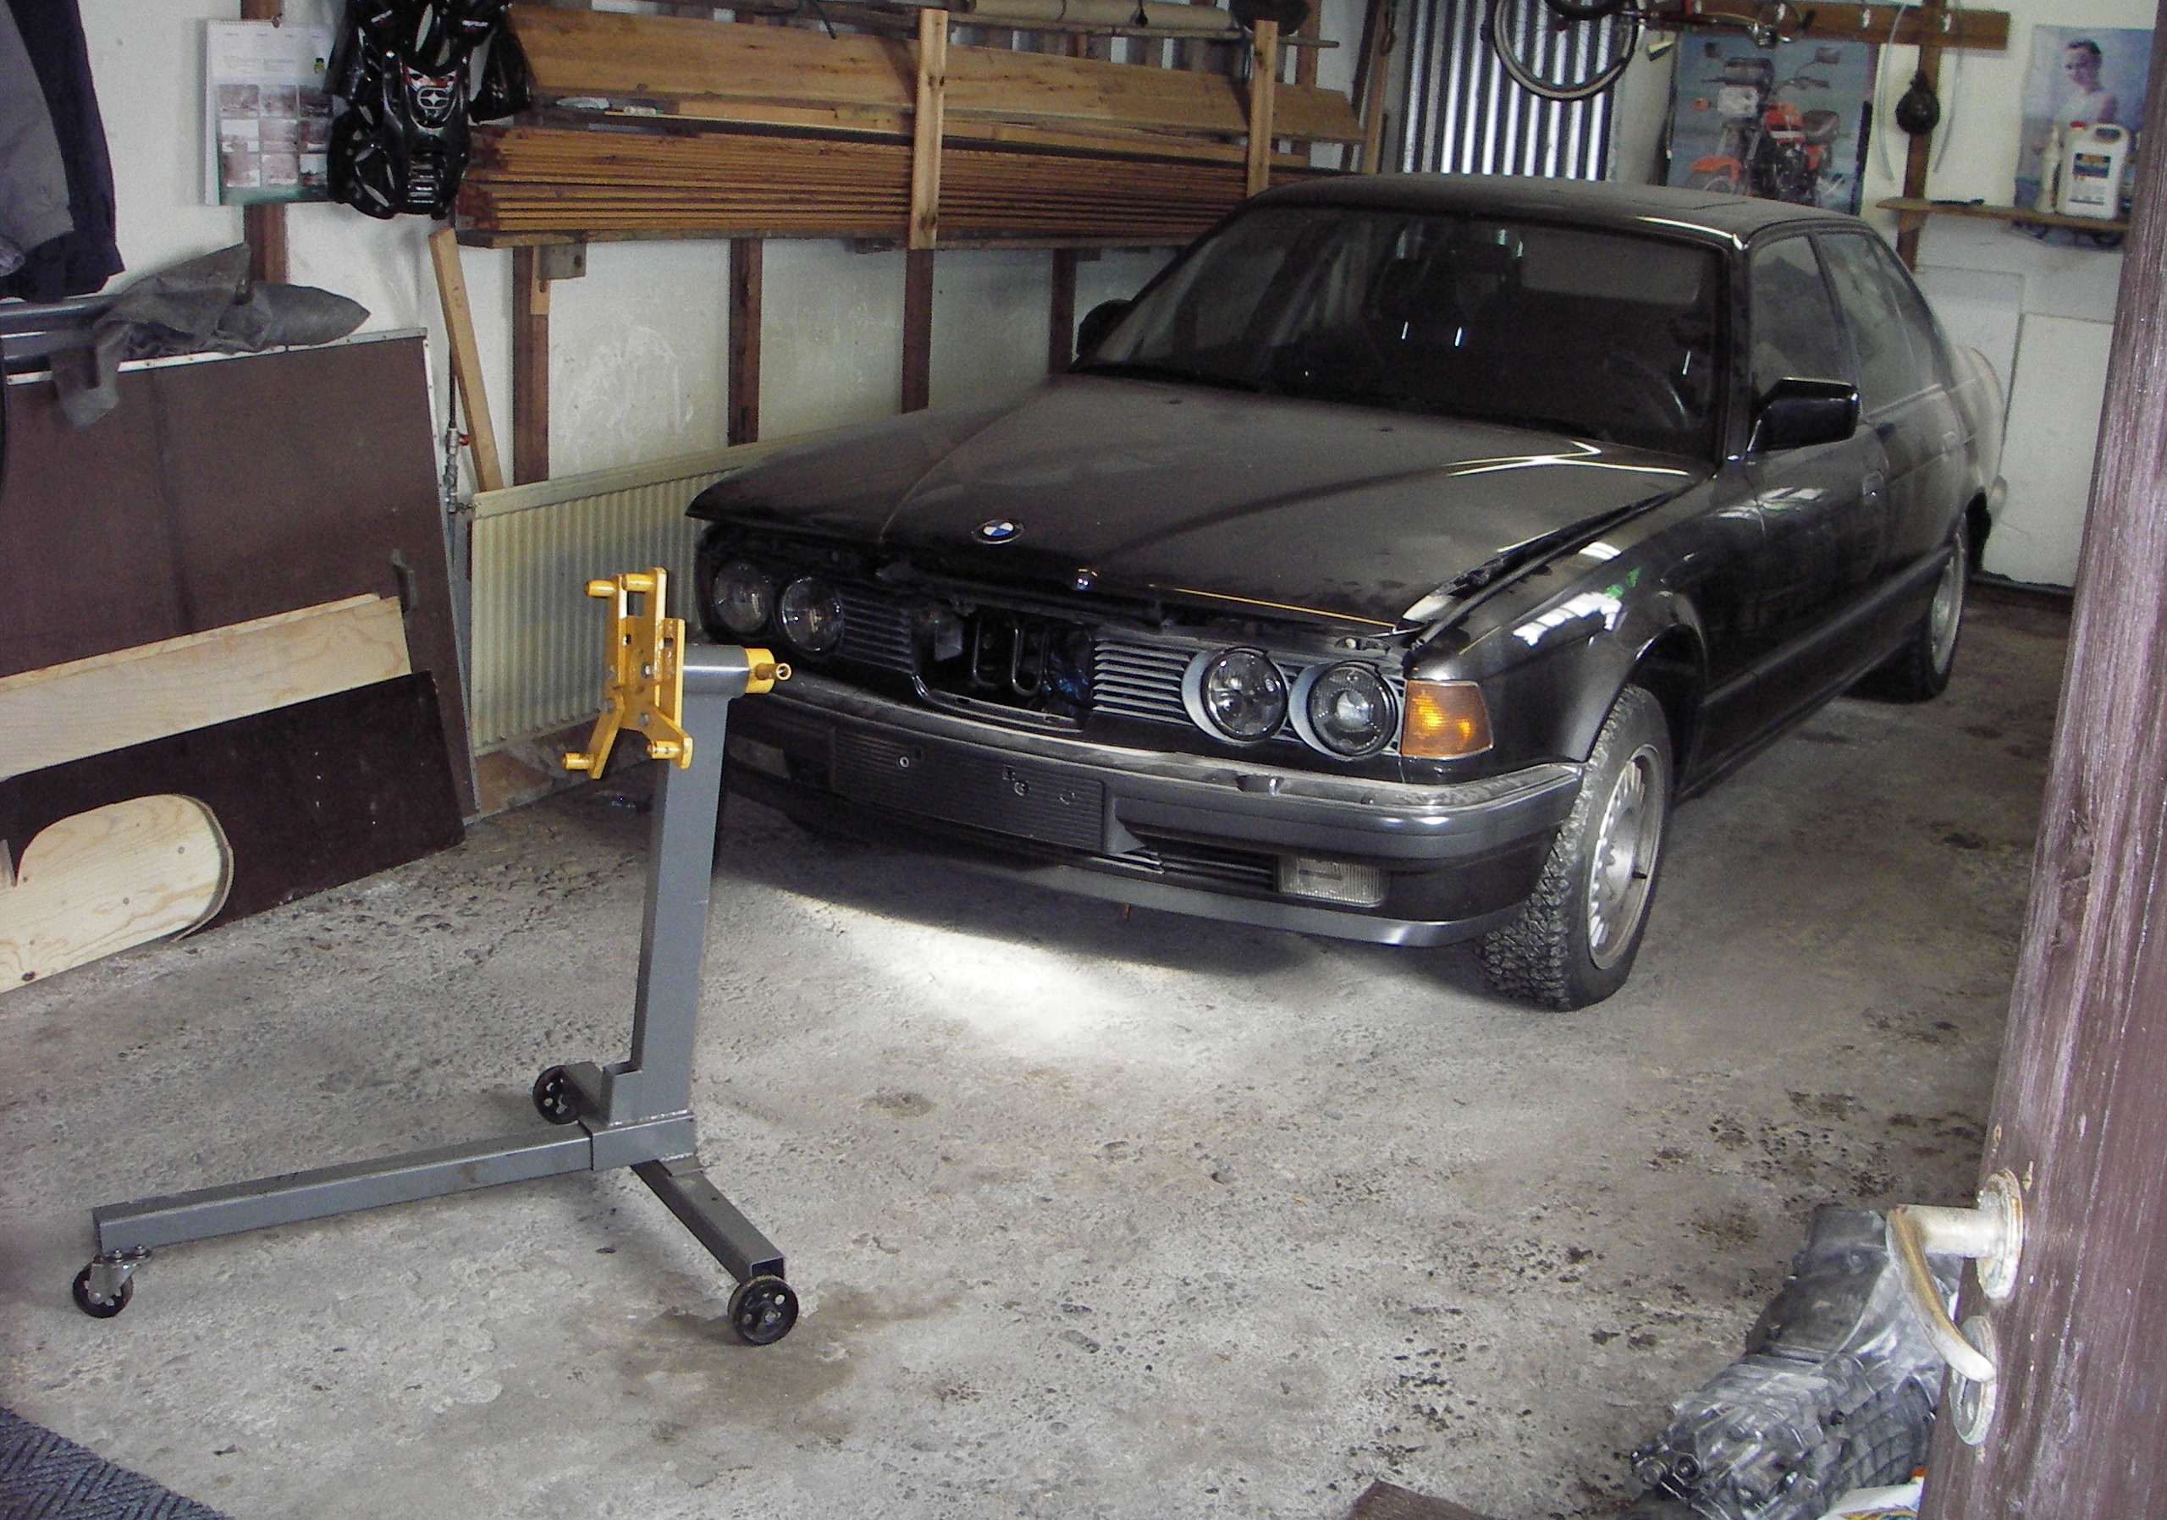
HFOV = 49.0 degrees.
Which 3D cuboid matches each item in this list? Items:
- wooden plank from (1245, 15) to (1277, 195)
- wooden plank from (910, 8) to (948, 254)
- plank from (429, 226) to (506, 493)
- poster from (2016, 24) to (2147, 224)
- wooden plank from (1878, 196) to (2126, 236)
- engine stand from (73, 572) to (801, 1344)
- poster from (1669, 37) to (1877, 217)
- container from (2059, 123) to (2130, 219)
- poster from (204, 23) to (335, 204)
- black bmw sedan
[{"bbox_3d":[0.515,-1.888,7.029,0.045,0.570,0.050,12,18,29],"label":"wooden plank"},{"bbox_3d":[-0.367,-1.499,5.670,0.042,0.555,0.050,12,17,27],"label":"wooden plank"},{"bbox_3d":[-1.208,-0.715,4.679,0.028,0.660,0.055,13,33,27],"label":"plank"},{"bbox_3d":[3.331,-2.056,7.789,0.480,0.730,0.010,12,18,27],"label":"poster"},{"bbox_3d":[3.135,-1.797,7.871,0.950,0.030,0.180,12,18,27],"label":"wooden plank"},{"bbox_3d":[-0.811,0.229,2.991,0.975,0.921,0.758,-6,19,-30],"label":"engine stand"},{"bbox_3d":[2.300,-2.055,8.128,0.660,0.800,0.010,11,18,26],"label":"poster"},{"bbox_3d":[3.208,-1.868,7.543,0.190,0.295,0.120,11,18,26],"label":"container"},{"bbox_3d":[-1.383,-1.104,4.071,0.012,0.315,0.310,12,18,27],"label":"poster"},{"bbox_3d":[1.054,-0.727,5.897,1.845,1.410,4.910,12,18,28],"label":"black bmw sedan"}]

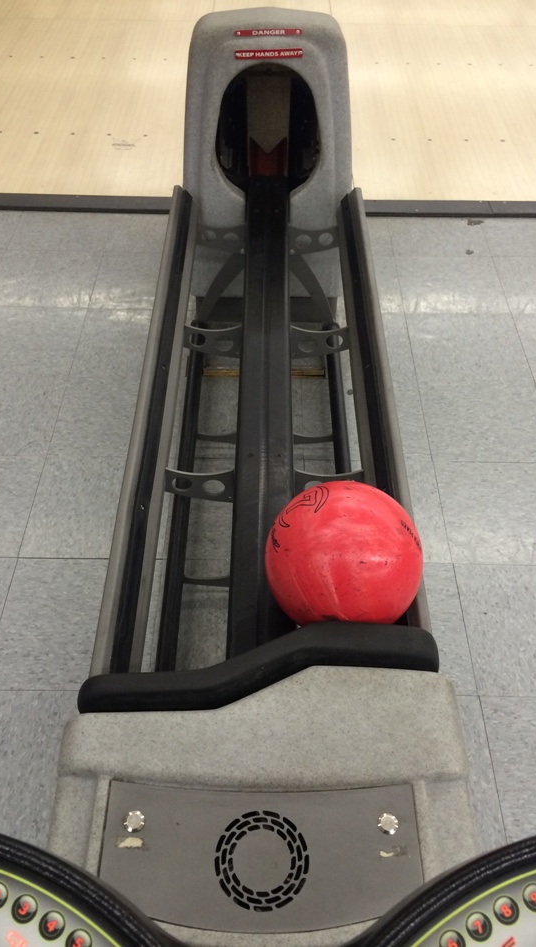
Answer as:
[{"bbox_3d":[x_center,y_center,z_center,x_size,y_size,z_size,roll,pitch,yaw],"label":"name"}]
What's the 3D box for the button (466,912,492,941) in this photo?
[{"bbox_3d":[0.124,0.266,0.481,0.015,0.004,0.015,0,58,0],"label":"button"}]

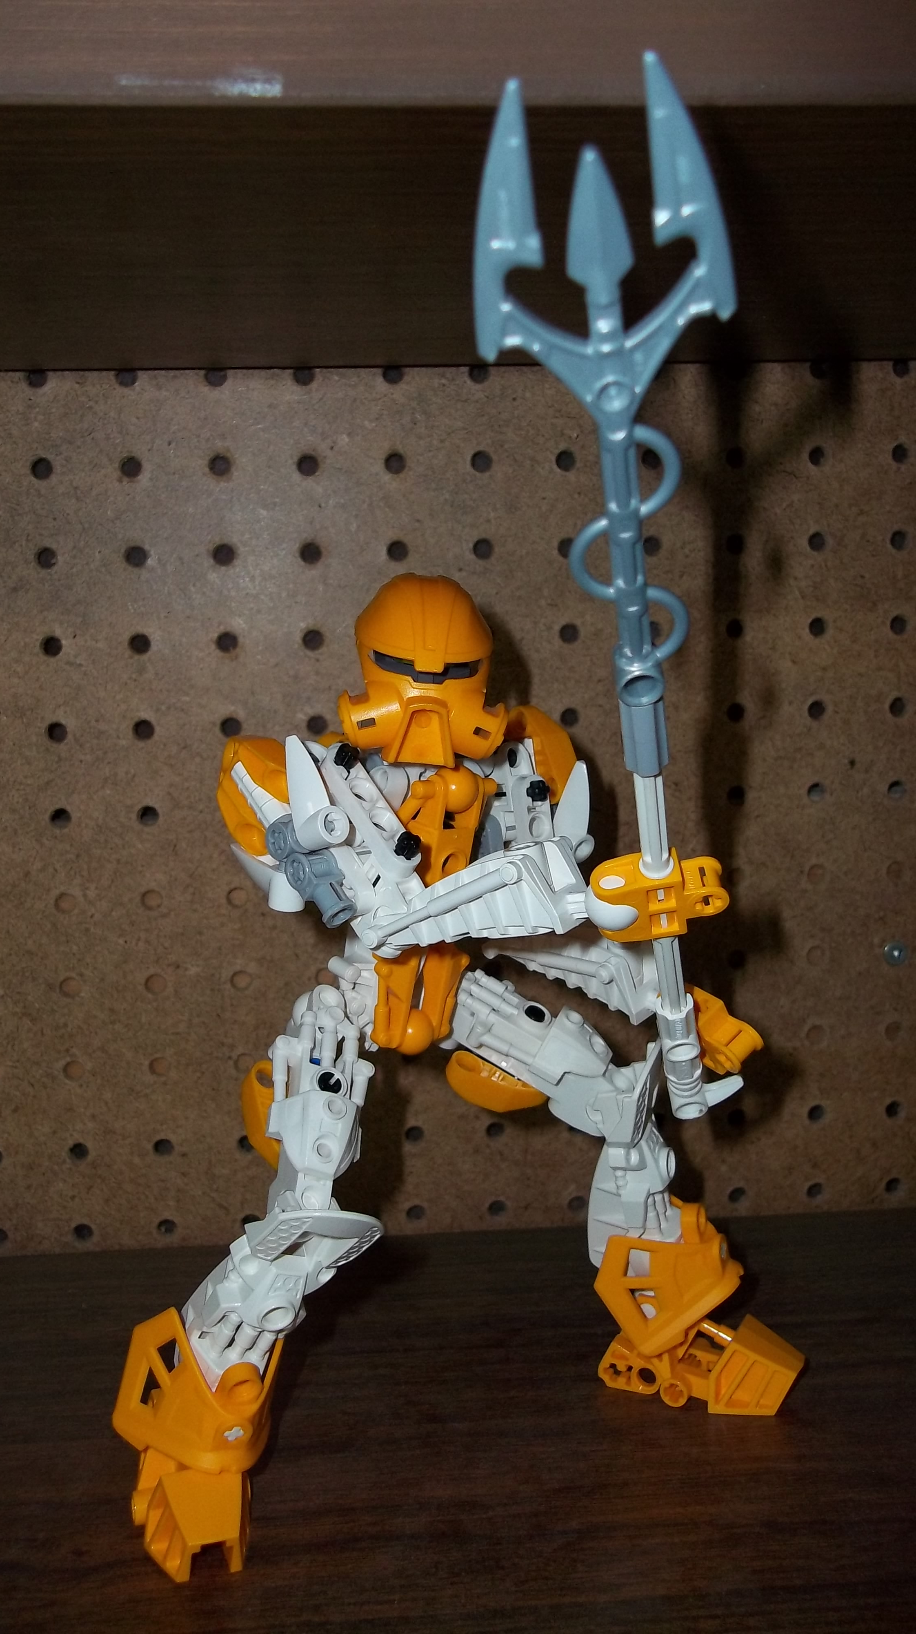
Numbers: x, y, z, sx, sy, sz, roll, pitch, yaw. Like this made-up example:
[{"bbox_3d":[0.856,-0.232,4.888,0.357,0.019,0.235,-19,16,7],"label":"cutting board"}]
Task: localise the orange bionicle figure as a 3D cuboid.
[{"bbox_3d":[0.006,0.046,0.331,0.166,0.198,0.106,-5,7,-25],"label":"orange bionicle figure"}]

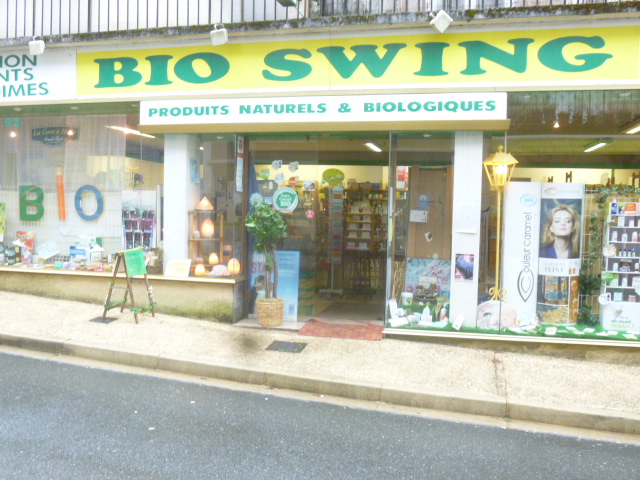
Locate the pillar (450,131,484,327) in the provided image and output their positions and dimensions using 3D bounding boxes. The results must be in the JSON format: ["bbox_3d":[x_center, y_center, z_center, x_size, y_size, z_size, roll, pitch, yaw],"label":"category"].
[{"bbox_3d":[1.540,-0.112,6.574,0.275,2.050,0.290,2,3,14],"label":"pillar"}]

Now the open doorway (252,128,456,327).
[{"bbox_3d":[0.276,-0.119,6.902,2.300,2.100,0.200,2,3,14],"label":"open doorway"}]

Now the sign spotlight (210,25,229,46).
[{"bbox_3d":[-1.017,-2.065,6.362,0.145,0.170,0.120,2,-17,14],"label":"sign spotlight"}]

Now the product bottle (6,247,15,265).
[{"bbox_3d":[-3.886,0.197,7.892,0.085,0.220,0.085,2,3,14],"label":"product bottle"}]

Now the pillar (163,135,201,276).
[{"bbox_3d":[-1.619,-0.416,7.351,0.287,1.680,0.300,2,3,14],"label":"pillar"}]

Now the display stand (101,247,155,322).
[{"bbox_3d":[-2.068,0.469,6.825,0.420,0.770,0.410,2,3,14],"label":"display stand"}]

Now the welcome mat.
[{"bbox_3d":[0.249,0.980,6.801,0.880,0.050,0.500,2,3,14],"label":"welcome mat"}]

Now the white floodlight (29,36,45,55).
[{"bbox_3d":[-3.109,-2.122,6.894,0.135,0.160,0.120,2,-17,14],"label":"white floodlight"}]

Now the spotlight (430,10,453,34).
[{"bbox_3d":[1.121,-2.015,5.825,0.160,0.150,0.110,48,-2,22],"label":"spotlight"}]

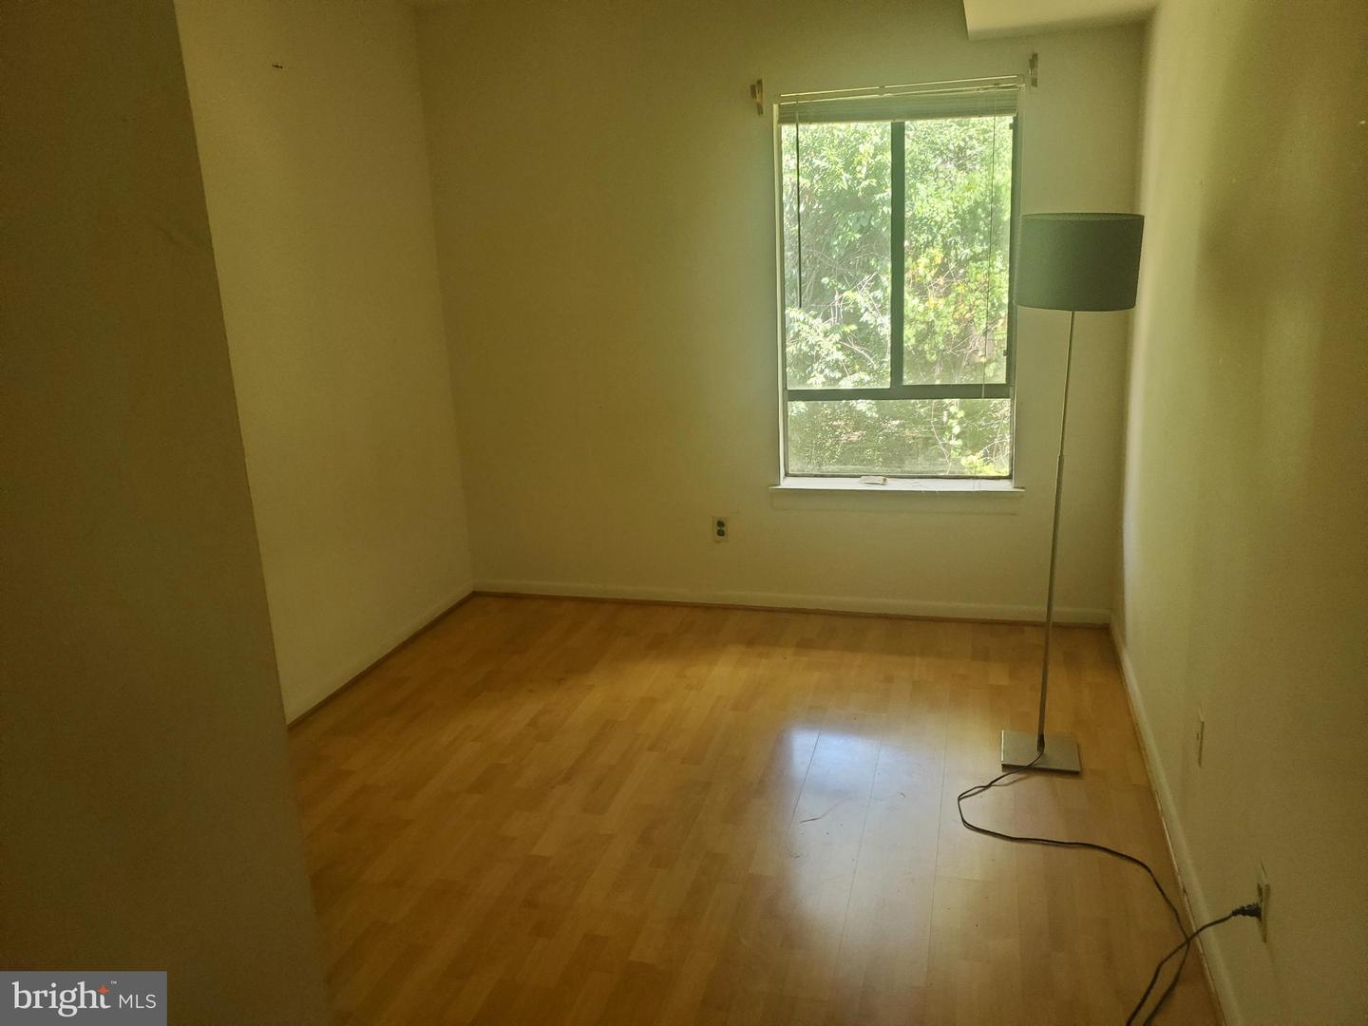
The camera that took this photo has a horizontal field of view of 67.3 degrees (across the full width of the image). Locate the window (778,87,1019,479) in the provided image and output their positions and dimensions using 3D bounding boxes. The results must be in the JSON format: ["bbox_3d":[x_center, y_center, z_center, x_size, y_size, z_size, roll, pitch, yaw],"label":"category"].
[{"bbox_3d":[0.815,-0.825,3.970,0.903,1.467,0.100,2,15,16],"label":"window"}]

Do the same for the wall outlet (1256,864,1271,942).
[{"bbox_3d":[1.036,0.698,1.846,0.008,0.115,0.071,2,15,16],"label":"wall outlet"}]

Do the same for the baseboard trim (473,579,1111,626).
[{"bbox_3d":[0.340,0.377,4.357,2.732,0.066,0.020,2,15,16],"label":"baseboard trim"}]

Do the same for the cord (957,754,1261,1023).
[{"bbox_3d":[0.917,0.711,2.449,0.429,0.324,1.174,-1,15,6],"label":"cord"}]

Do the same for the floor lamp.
[{"bbox_3d":[1.044,-0.017,2.811,0.301,1.535,0.319,2,15,16],"label":"floor lamp"}]

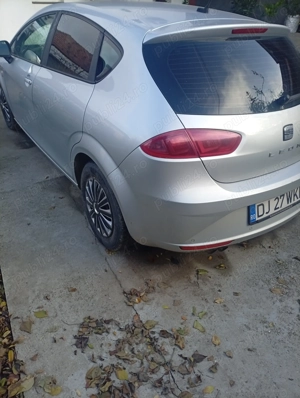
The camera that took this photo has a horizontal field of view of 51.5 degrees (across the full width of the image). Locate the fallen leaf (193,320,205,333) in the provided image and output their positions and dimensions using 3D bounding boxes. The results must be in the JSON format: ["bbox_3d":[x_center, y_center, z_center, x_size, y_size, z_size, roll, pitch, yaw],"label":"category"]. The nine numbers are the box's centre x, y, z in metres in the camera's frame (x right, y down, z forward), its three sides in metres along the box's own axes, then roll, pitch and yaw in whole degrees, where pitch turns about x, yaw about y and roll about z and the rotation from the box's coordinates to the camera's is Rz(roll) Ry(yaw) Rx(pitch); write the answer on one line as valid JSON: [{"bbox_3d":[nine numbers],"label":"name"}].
[{"bbox_3d":[0.271,0.699,1.712,0.069,0.012,0.050,19,36,23],"label":"fallen leaf"}]

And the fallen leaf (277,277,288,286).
[{"bbox_3d":[0.862,0.538,2.024,0.059,0.012,0.053,-19,39,-32],"label":"fallen leaf"}]

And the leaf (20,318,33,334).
[{"bbox_3d":[-0.650,0.675,1.635,0.060,0.014,0.095,-9,33,-18],"label":"leaf"}]

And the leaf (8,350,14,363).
[{"bbox_3d":[-0.676,0.768,1.518,0.024,0.012,0.068,-10,33,-19],"label":"leaf"}]

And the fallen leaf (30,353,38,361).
[{"bbox_3d":[-0.565,0.770,1.515,0.028,0.012,0.033,2,33,-3],"label":"fallen leaf"}]

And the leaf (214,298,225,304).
[{"bbox_3d":[0.411,0.602,1.832,0.060,0.015,0.035,-13,34,-23],"label":"leaf"}]

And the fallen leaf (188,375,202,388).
[{"bbox_3d":[0.205,0.831,1.422,0.072,0.020,0.051,-7,32,-14],"label":"fallen leaf"}]

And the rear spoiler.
[{"bbox_3d":[0.508,-0.986,1.816,1.220,0.120,0.250,-18,36,-29],"label":"rear spoiler"}]

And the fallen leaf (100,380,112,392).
[{"bbox_3d":[-0.197,0.851,1.410,0.023,0.020,0.064,28,40,33],"label":"fallen leaf"}]

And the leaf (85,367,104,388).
[{"bbox_3d":[-0.255,0.820,1.433,0.074,0.025,0.090,-4,31,-9],"label":"leaf"}]

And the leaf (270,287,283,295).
[{"bbox_3d":[0.771,0.564,1.906,0.067,0.012,0.044,0,31,-3],"label":"leaf"}]

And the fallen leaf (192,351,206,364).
[{"bbox_3d":[0.240,0.781,1.528,0.056,0.015,0.061,24,38,33],"label":"fallen leaf"}]

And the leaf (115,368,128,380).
[{"bbox_3d":[-0.130,0.811,1.442,0.050,0.012,0.067,-7,32,-15],"label":"leaf"}]

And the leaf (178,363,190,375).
[{"bbox_3d":[0.167,0.825,1.502,0.056,0.015,0.058,-16,38,-28],"label":"leaf"}]

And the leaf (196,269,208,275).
[{"bbox_3d":[0.341,0.475,2.037,0.071,0.020,0.058,-12,33,-20],"label":"leaf"}]

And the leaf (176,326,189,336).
[{"bbox_3d":[0.182,0.712,1.680,0.071,0.014,0.046,-12,36,-23],"label":"leaf"}]

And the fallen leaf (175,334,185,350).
[{"bbox_3d":[0.154,0.735,1.595,0.048,0.020,0.086,6,31,8],"label":"fallen leaf"}]

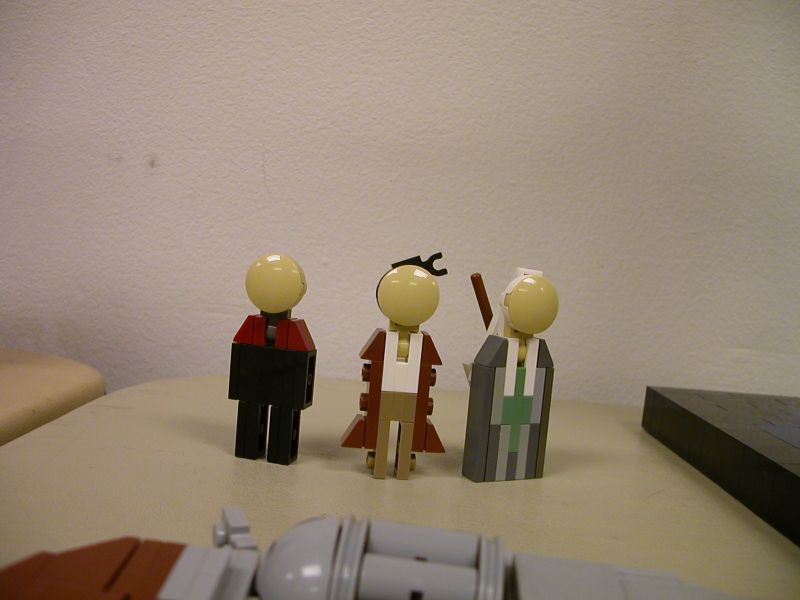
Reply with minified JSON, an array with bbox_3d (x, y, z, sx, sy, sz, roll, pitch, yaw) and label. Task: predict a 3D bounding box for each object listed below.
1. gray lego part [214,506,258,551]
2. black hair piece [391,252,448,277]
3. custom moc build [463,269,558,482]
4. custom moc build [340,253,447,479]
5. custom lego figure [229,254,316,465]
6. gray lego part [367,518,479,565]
[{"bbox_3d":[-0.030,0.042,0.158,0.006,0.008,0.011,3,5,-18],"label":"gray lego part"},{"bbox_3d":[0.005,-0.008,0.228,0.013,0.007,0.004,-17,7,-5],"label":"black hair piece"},{"bbox_3d":[0.032,0.021,0.242,0.022,0.060,0.020,3,5,-25],"label":"custom moc build"},{"bbox_3d":[0.000,0.018,0.230,0.029,0.061,0.014,4,5,-7],"label":"custom moc build"},{"bbox_3d":[-0.036,0.016,0.237,0.022,0.058,0.014,6,5,13],"label":"custom lego figure"},{"bbox_3d":[0.003,0.037,0.124,0.016,0.008,0.008,7,5,2],"label":"gray lego part"}]

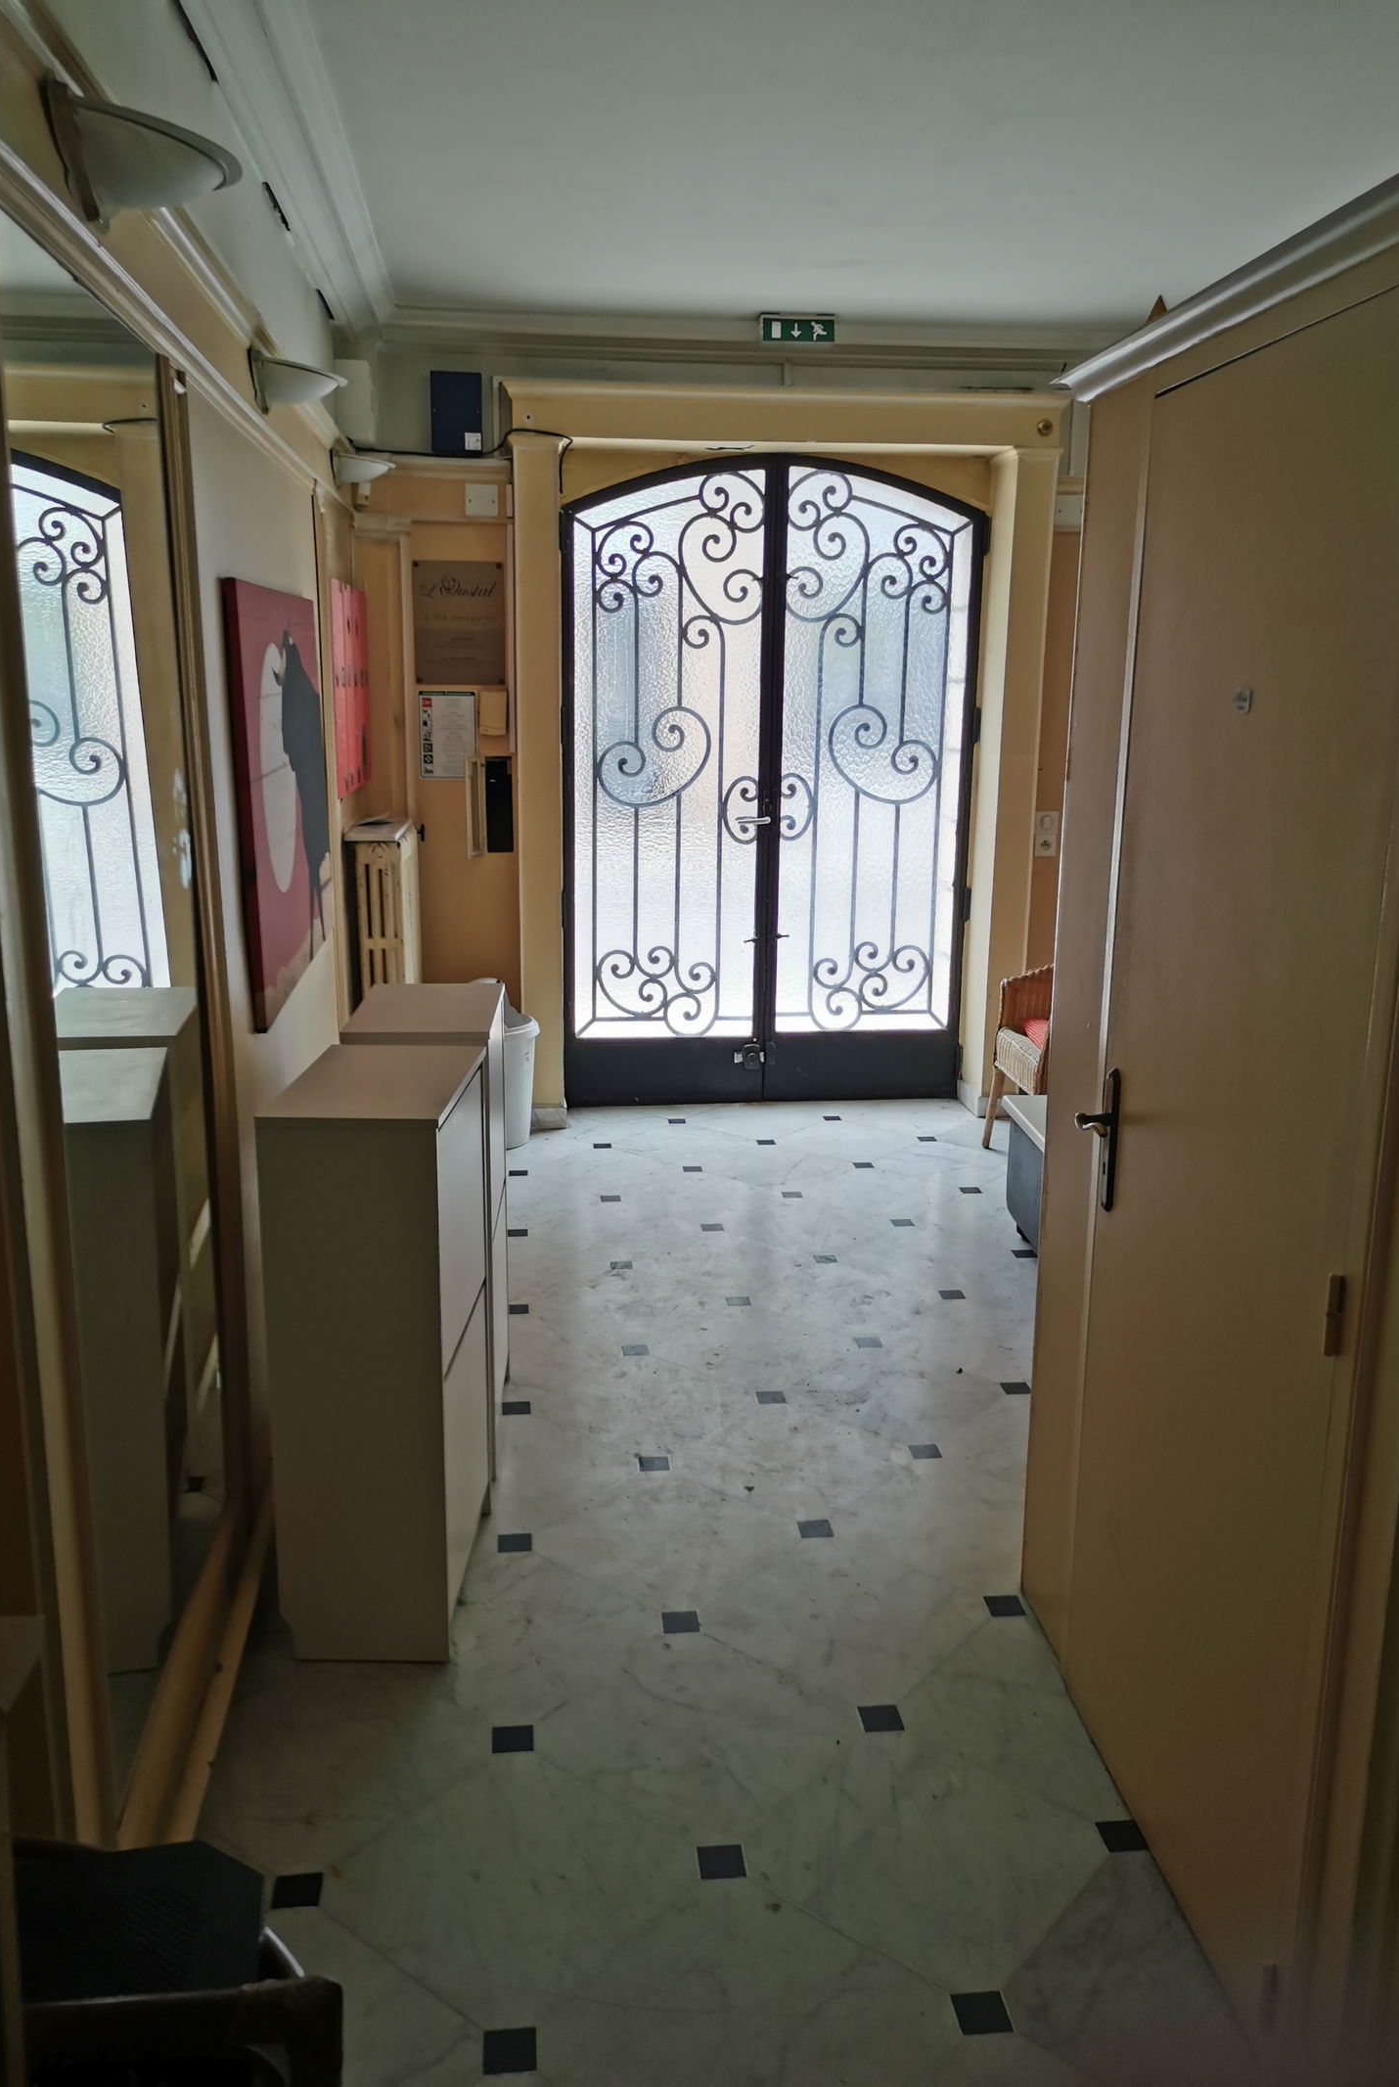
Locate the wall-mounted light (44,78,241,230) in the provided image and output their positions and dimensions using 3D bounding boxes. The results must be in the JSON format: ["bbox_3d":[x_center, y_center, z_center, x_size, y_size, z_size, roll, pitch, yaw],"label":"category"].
[{"bbox_3d":[-0.636,-1.028,1.949,0.168,0.105,0.430,-1,13,-7],"label":"wall-mounted light"}]

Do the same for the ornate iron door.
[{"bbox_3d":[0.272,-1.014,5.924,1.500,2.120,0.050,-1,13,-6],"label":"ornate iron door"}]

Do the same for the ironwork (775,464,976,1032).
[{"bbox_3d":[0.632,-1.034,5.958,0.750,2.060,0.040,-1,13,-6],"label":"ironwork"}]

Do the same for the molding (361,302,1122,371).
[{"bbox_3d":[0.204,-2.337,5.428,2.700,0.130,0.150,-1,13,-6],"label":"molding"}]

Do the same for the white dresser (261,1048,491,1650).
[{"bbox_3d":[-0.539,0.513,2.834,0.280,0.930,0.490,1,13,1],"label":"white dresser"}]

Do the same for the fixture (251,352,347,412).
[{"bbox_3d":[-0.811,-1.351,3.363,0.168,0.105,0.430,-1,13,-7],"label":"fixture"}]

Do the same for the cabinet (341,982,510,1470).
[{"bbox_3d":[-0.564,0.374,3.444,0.280,0.930,0.490,0,13,-3],"label":"cabinet"}]

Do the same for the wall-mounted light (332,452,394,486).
[{"bbox_3d":[-1.000,-1.711,4.897,0.168,0.105,0.430,-1,13,-7],"label":"wall-mounted light"}]

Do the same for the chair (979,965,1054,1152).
[{"bbox_3d":[1.309,0.042,5.314,0.570,0.780,0.570,-2,13,-9],"label":"chair"}]

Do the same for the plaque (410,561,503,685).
[{"bbox_3d":[-0.820,-1.436,5.586,0.300,0.400,0.020,-1,13,-6],"label":"plaque"}]

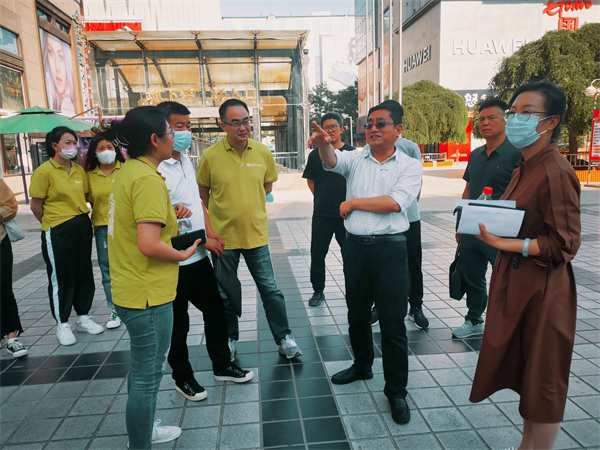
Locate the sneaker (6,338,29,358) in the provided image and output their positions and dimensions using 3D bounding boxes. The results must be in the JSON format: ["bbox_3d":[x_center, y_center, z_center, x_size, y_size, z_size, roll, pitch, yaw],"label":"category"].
[{"bbox_3d":[-2.076,0.879,3.422,0.095,0.105,0.250,-9,12,-38],"label":"sneaker"}]

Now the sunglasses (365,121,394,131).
[{"bbox_3d":[0.453,-0.540,2.540,0.145,0.045,0.145,0,4,43],"label":"sunglasses"}]

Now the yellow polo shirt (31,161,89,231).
[{"bbox_3d":[-1.819,-0.234,3.540,0.270,0.550,0.440,4,11,34],"label":"yellow polo shirt"}]

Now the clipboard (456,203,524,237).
[{"bbox_3d":[0.708,-0.017,1.740,0.250,0.020,0.175,5,47,26],"label":"clipboard"}]

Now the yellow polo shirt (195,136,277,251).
[{"bbox_3d":[-0.424,-0.223,3.200,0.550,0.740,0.310,-4,9,-15],"label":"yellow polo shirt"}]

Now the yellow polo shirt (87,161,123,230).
[{"bbox_3d":[-1.596,-0.264,3.920,0.430,0.590,0.240,-6,10,-25],"label":"yellow polo shirt"}]

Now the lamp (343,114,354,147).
[{"bbox_3d":[4.746,-8.397,45.624,1.100,4.640,0.300,-2,9,0],"label":"lamp"}]

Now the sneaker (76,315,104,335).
[{"bbox_3d":[-1.721,0.817,3.834,0.265,0.115,0.100,2,10,23],"label":"sneaker"}]

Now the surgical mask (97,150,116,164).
[{"bbox_3d":[-1.526,-0.531,3.690,0.140,0.120,0.095,-9,11,-36],"label":"surgical mask"}]

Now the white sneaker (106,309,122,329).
[{"bbox_3d":[-1.560,0.778,3.940,0.092,0.105,0.245,-4,9,-11],"label":"white sneaker"}]

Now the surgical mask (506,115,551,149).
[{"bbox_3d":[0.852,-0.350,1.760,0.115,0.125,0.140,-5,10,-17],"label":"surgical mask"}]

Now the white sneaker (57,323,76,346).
[{"bbox_3d":[-1.825,0.849,3.652,0.100,0.115,0.265,-9,12,-39],"label":"white sneaker"}]

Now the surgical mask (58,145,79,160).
[{"bbox_3d":[-1.710,-0.534,3.460,0.100,0.120,0.140,2,10,24],"label":"surgical mask"}]

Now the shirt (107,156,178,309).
[{"bbox_3d":[-0.703,0.020,2.090,0.300,0.640,0.430,-7,10,-28],"label":"shirt"}]

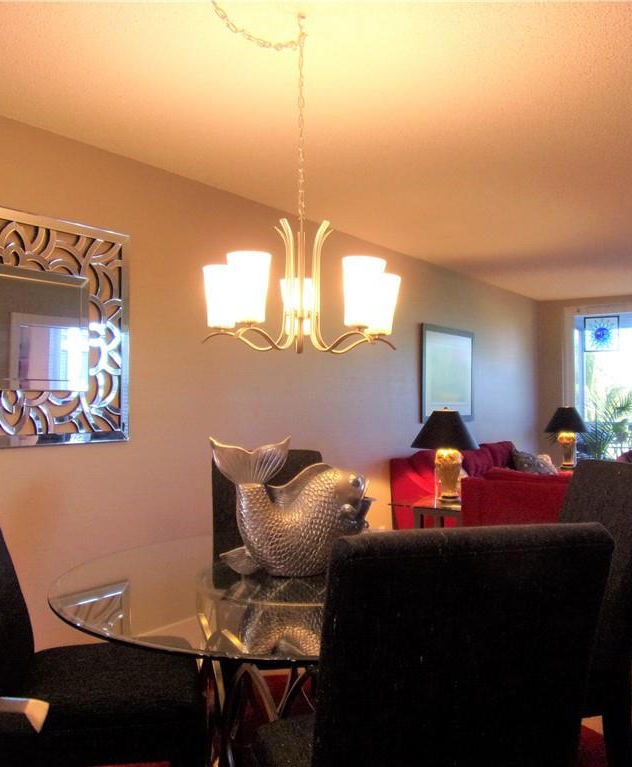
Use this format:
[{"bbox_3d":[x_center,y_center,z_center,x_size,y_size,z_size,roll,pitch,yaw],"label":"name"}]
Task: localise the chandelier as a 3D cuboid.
[{"bbox_3d":[-0.044,-0.610,2.196,0.630,1.040,0.630,0,-1,0],"label":"chandelier"}]

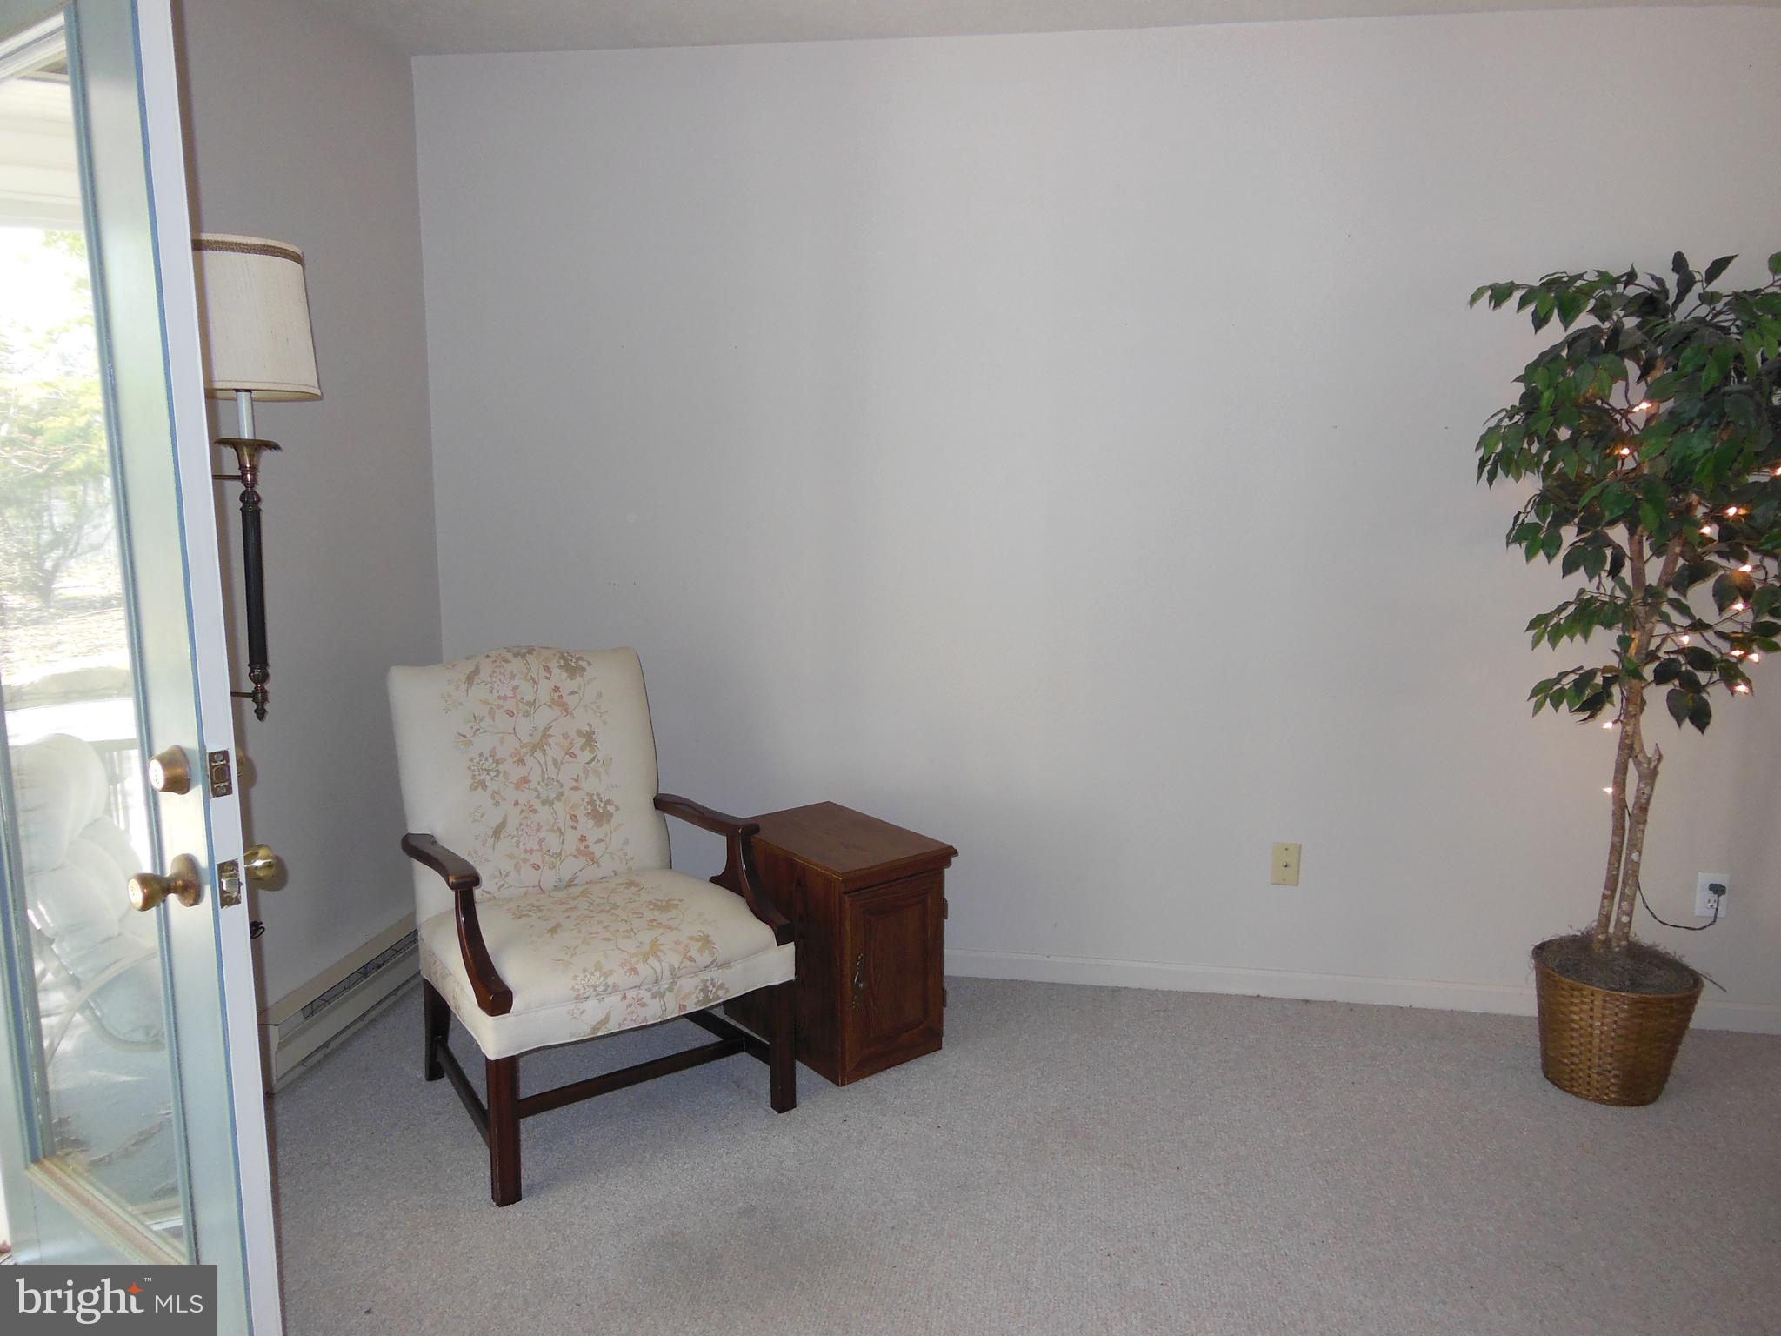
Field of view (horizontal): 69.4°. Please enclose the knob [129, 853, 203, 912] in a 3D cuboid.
[{"bbox_3d":[-0.918,0.275,1.622,0.068,0.068,0.066,8,13,37],"label":"knob"}]

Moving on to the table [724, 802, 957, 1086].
[{"bbox_3d":[-0.133,0.652,3.148,0.340,0.516,0.490,-8,13,-39],"label":"table"}]

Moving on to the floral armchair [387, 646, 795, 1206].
[{"bbox_3d":[-0.686,0.474,2.855,0.695,0.960,0.770,-6,12,-34],"label":"floral armchair"}]

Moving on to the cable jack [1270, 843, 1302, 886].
[{"bbox_3d":[1.028,0.512,3.340,0.070,0.114,0.011,2,10,9],"label":"cable jack"}]

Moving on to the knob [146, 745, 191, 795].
[{"bbox_3d":[-0.905,0.131,1.611,0.064,0.064,0.029,8,13,37],"label":"knob"}]

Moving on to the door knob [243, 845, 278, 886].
[{"bbox_3d":[-0.850,0.264,1.708,0.064,0.064,0.068,8,13,37],"label":"door knob"}]

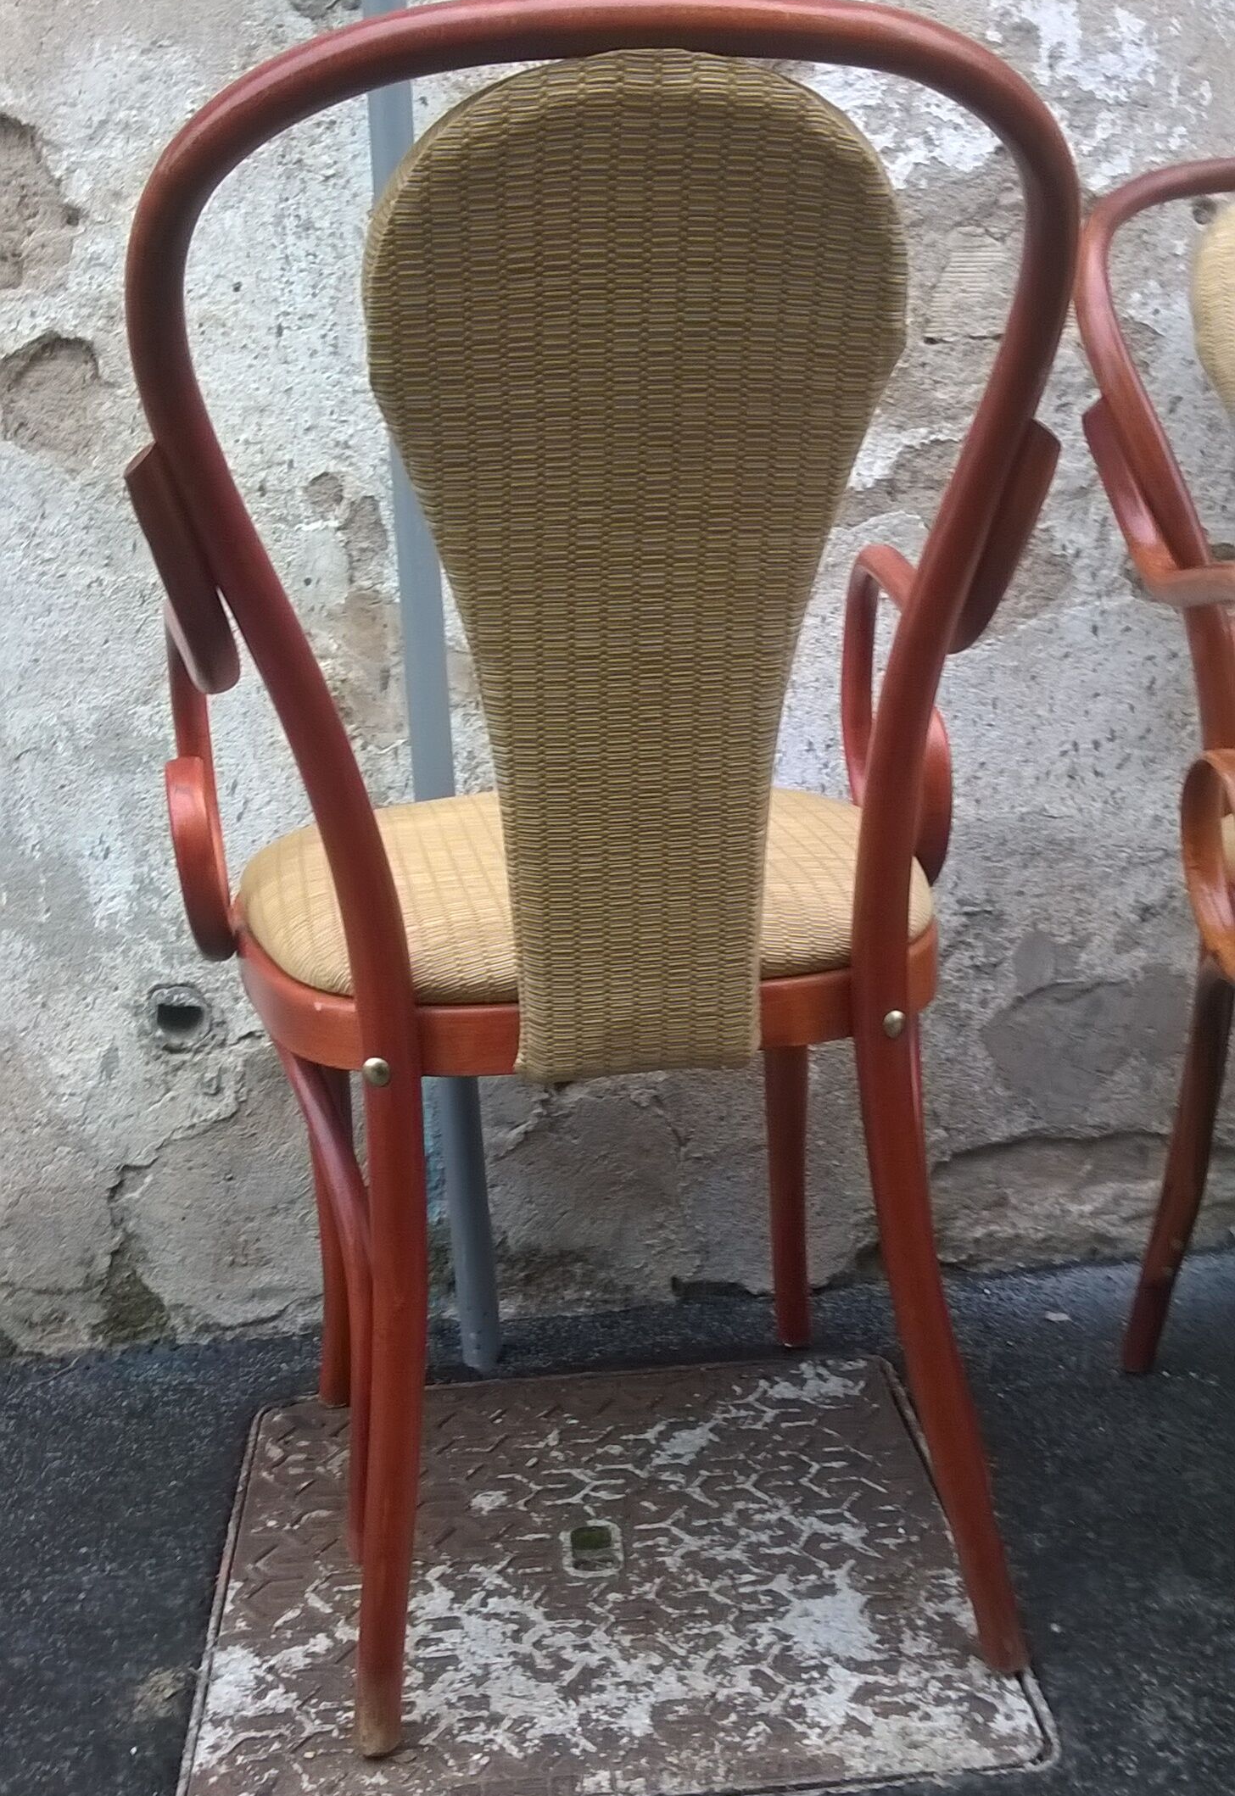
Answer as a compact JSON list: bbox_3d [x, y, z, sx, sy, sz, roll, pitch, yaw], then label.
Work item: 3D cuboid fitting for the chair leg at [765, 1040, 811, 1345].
[{"bbox_3d":[0.136,0.175,1.535,0.034,0.405,0.036,-5,17,-7],"label":"chair leg"}]

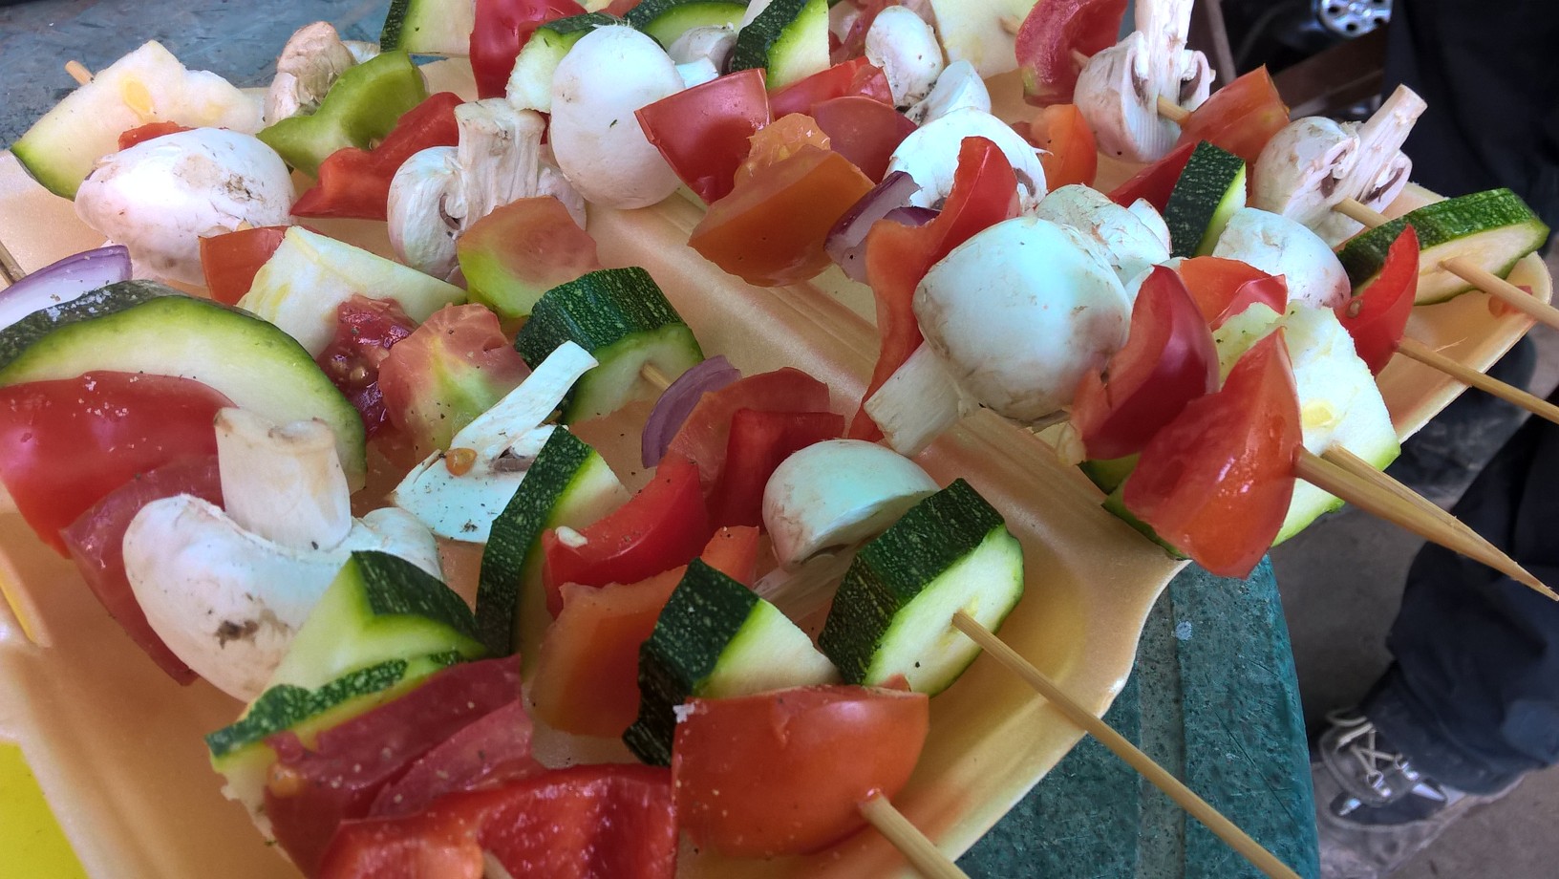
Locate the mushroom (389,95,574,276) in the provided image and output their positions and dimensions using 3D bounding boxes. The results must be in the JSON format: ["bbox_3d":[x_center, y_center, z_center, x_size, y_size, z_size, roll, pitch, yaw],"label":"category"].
[{"bbox_3d":[-0.080,-0.066,0.345,0.052,0.050,0.036,-36,55,-25],"label":"mushroom"}]

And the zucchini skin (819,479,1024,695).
[{"bbox_3d":[0.028,0.029,0.250,0.045,0.034,0.017,-36,55,-25],"label":"zucchini skin"}]

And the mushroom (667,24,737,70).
[{"bbox_3d":[-0.026,-0.125,0.420,0.032,0.028,0.032,-16,25,10],"label":"mushroom"}]

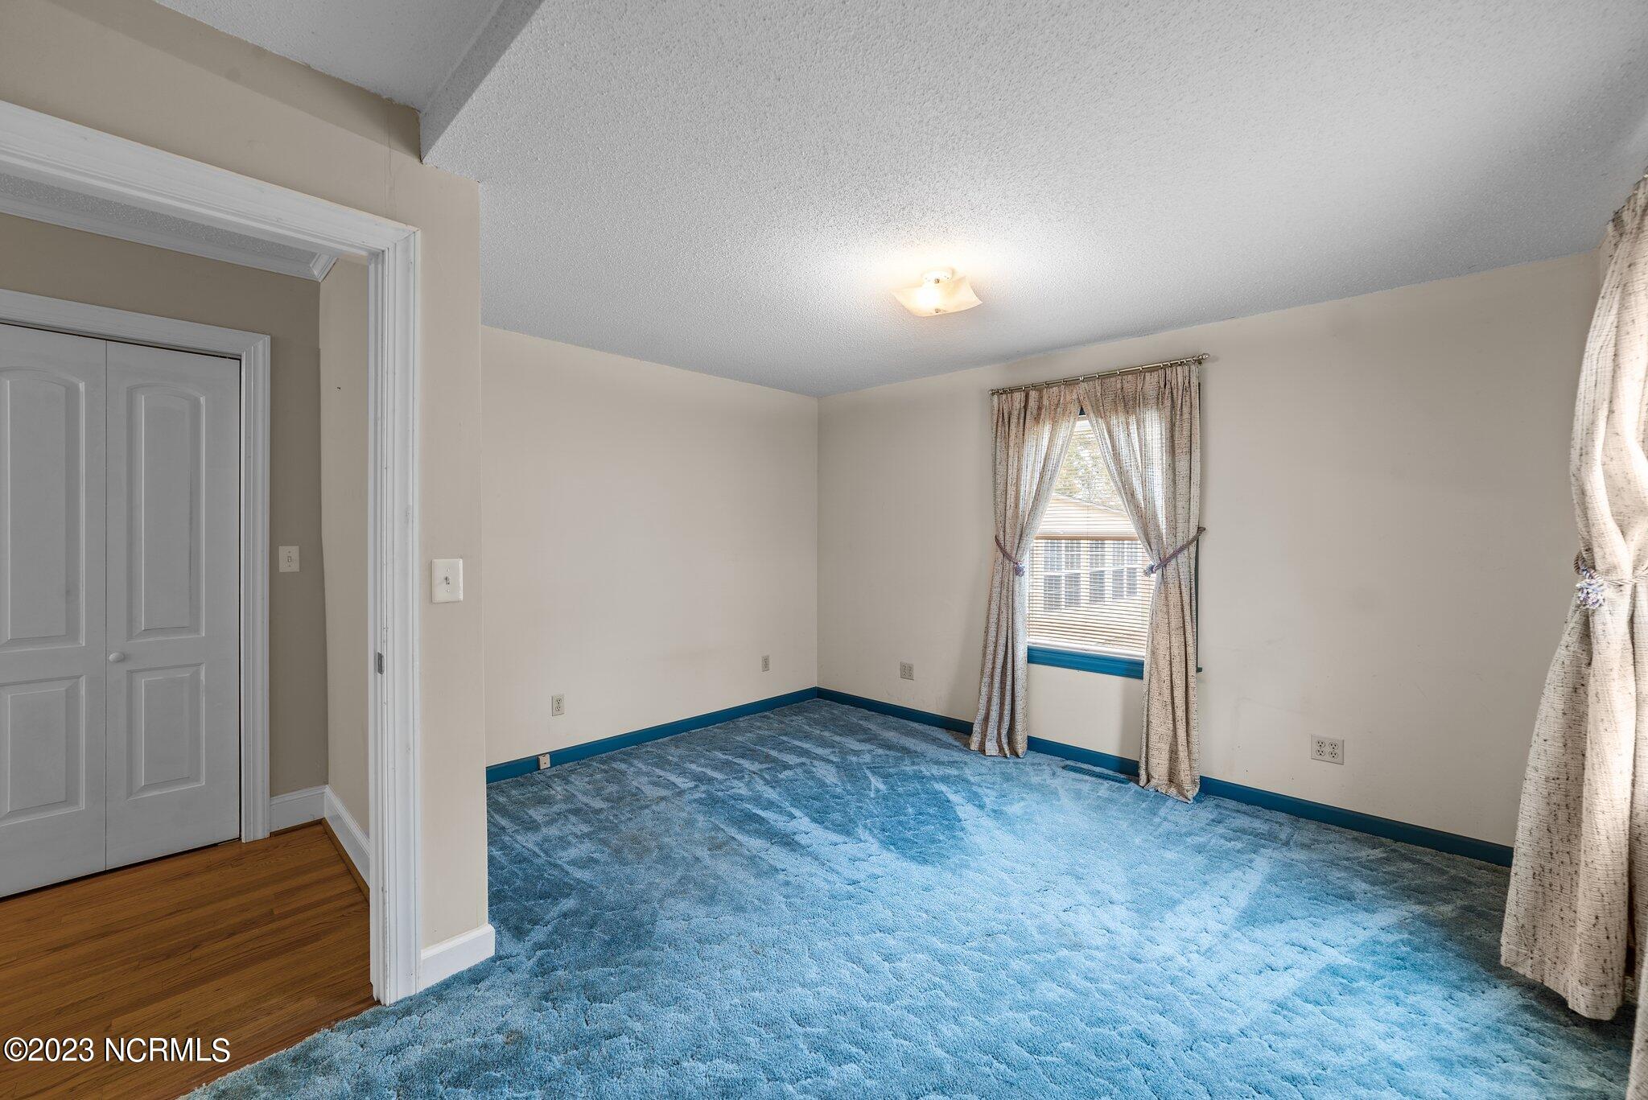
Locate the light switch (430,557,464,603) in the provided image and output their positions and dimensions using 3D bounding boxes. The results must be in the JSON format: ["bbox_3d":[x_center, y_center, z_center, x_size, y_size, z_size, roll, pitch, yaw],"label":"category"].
[{"bbox_3d":[-1.109,0.091,1.890,0.010,0.125,0.081,2,2,43],"label":"light switch"}]

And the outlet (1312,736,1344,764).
[{"bbox_3d":[2.343,0.931,2.980,0.117,0.115,0.008,2,2,43],"label":"outlet"}]

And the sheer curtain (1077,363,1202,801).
[{"bbox_3d":[1.677,0.156,3.471,0.639,2.218,0.148,2,2,43],"label":"sheer curtain"}]

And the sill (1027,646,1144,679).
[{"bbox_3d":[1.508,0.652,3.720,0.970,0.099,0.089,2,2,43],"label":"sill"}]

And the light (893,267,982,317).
[{"bbox_3d":[0.478,-1.081,2.645,0.307,0.117,0.307,1,2,33],"label":"light"}]

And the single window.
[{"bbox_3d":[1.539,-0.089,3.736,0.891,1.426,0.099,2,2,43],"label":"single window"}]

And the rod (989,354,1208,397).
[{"bbox_3d":[1.491,-0.983,3.633,1.218,0.044,0.079,2,2,43],"label":"rod"}]

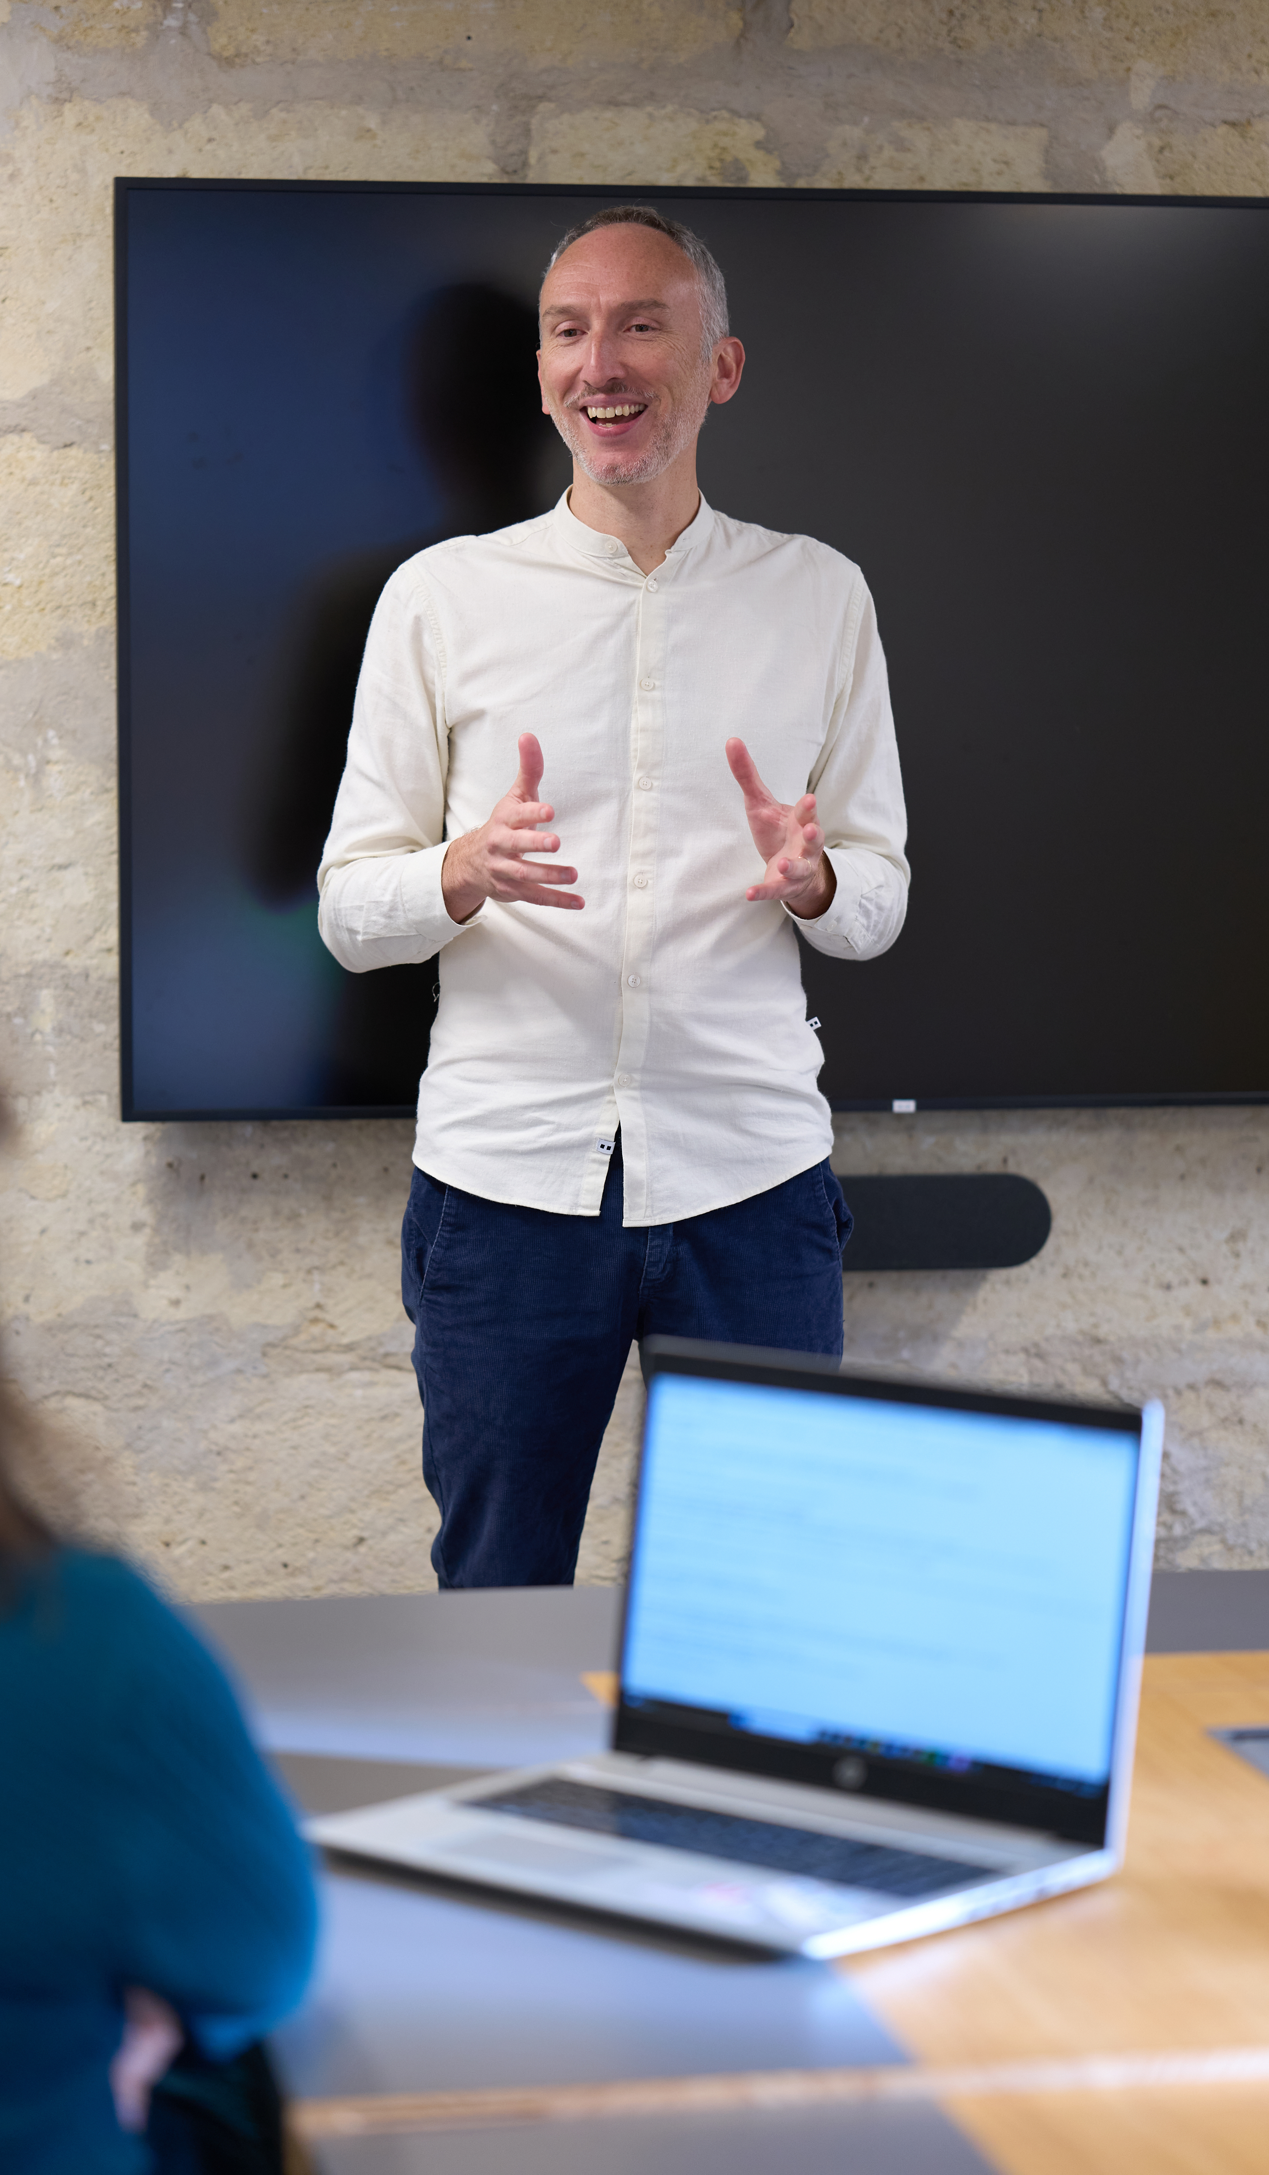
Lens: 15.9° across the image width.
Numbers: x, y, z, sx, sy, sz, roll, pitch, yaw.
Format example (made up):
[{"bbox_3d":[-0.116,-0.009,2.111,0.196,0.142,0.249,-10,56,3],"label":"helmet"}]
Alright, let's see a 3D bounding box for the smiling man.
[{"bbox_3d":[-0.018,0.122,4.060,0.540,1.810,0.460,0,6,-2],"label":"smiling man"}]

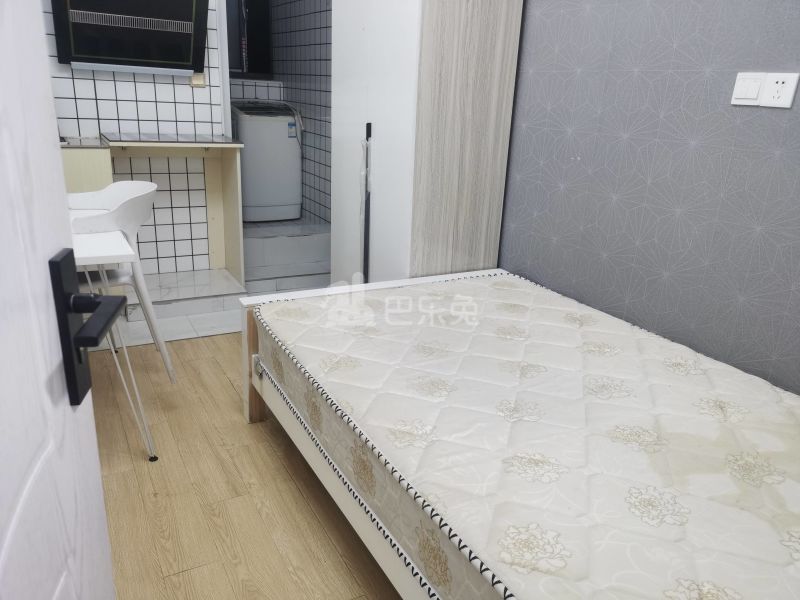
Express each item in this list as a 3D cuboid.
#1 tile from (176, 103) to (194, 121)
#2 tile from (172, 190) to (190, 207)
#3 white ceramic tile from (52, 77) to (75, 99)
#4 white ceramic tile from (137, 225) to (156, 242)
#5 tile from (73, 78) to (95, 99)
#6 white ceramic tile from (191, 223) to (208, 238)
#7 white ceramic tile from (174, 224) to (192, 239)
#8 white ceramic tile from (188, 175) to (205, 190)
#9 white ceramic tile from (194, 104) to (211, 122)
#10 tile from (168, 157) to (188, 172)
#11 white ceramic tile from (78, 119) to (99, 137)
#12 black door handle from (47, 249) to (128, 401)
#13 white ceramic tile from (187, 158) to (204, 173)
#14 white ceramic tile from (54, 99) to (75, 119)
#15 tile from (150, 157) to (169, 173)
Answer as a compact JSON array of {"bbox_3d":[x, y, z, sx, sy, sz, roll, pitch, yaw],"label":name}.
[{"bbox_3d":[-1.237,-1.079,3.583,0.098,0.098,0.010,-8,21,-28],"label":"tile"},{"bbox_3d":[-1.305,-0.602,3.712,0.099,0.099,0.010,-8,22,-28],"label":"tile"},{"bbox_3d":[-1.755,-1.100,3.255,0.099,0.099,0.010,-8,22,-28],"label":"white ceramic tile"},{"bbox_3d":[-1.507,-0.391,3.720,0.100,0.100,0.010,-7,21,-26],"label":"white ceramic tile"},{"bbox_3d":[-1.728,-1.154,3.420,0.101,0.101,0.009,-7,20,-28],"label":"tile"},{"bbox_3d":[-1.235,-0.424,3.852,0.100,0.100,0.010,-7,21,-26],"label":"white ceramic tile"},{"bbox_3d":[-1.319,-0.413,3.781,0.098,0.098,0.010,-8,21,-28],"label":"white ceramic tile"},{"bbox_3d":[-1.264,-0.737,3.873,0.101,0.101,0.009,-7,20,-28],"label":"white ceramic tile"},{"bbox_3d":[-1.151,-1.096,3.652,0.100,0.100,0.010,-7,21,-26],"label":"white ceramic tile"},{"bbox_3d":[-1.308,-0.797,3.678,0.100,0.100,0.010,-7,21,-26],"label":"tile"},{"bbox_3d":[-1.682,-0.925,3.374,0.098,0.098,0.010,-8,21,-28],"label":"white ceramic tile"},{"bbox_3d":[-0.379,0.053,0.753,0.076,0.194,0.169,-1,18,-11],"label":"black door handle"},{"bbox_3d":[-1.211,-0.807,3.700,0.098,0.098,0.010,-8,21,-28],"label":"white ceramic tile"},{"bbox_3d":[-1.787,-1.021,3.345,0.100,0.100,0.010,-7,21,-26],"label":"white ceramic tile"},{"bbox_3d":[-1.442,-0.813,3.745,0.101,0.101,0.009,-7,20,-28],"label":"tile"}]

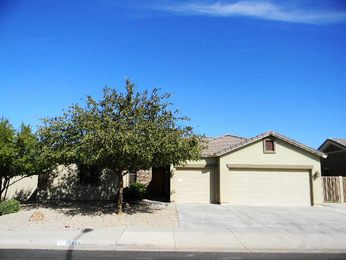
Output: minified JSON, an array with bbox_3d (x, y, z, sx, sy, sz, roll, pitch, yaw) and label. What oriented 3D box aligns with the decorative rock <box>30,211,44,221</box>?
[{"bbox_3d":[-5.617,3.534,11.631,0.480,0.340,0.400,1,-8,0],"label":"decorative rock"}]

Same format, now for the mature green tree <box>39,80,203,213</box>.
[{"bbox_3d":[-2.565,0.694,13.688,8.130,6.590,6.800,1,-8,0],"label":"mature green tree"}]

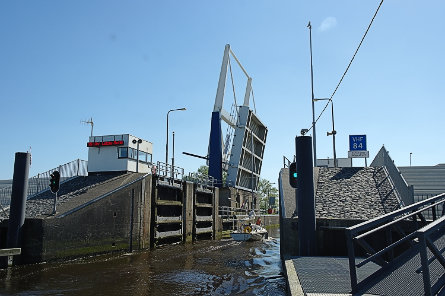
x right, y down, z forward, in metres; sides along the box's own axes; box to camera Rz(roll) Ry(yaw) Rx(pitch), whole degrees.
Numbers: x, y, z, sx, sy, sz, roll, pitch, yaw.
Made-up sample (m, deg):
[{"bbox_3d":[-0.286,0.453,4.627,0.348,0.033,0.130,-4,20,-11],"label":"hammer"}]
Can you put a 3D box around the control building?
[{"bbox_3d":[-7.251,0.699,25.993,3.102,2.541,3.340,-3,-11,18],"label":"control building"}]

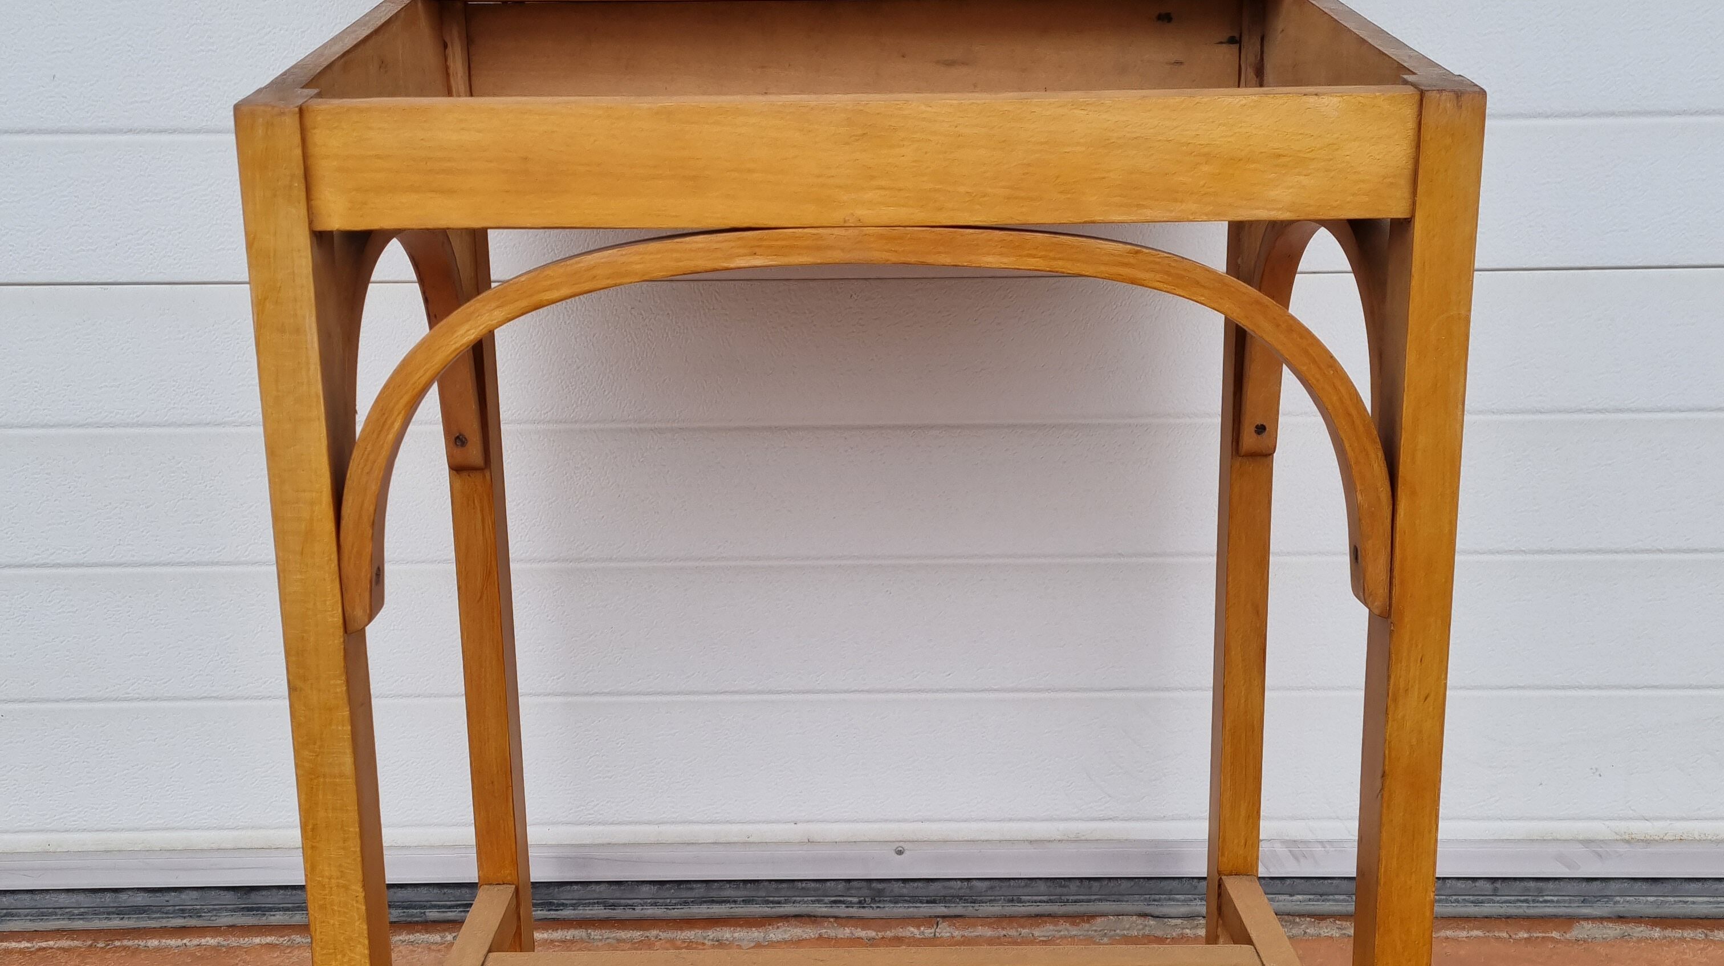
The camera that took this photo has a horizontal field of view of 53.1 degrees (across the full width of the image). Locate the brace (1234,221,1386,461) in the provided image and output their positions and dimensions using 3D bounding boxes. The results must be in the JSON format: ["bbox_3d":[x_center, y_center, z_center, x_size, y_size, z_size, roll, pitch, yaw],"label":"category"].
[{"bbox_3d":[0.274,-0.072,1.027,0.024,0.181,0.334,-1,12,0],"label":"brace"}]

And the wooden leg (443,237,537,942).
[{"bbox_3d":[-0.271,0.041,1.238,0.029,0.742,0.037,-1,12,0],"label":"wooden leg"}]

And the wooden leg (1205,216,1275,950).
[{"bbox_3d":[0.275,0.033,1.239,0.029,0.742,0.037,-1,12,0],"label":"wooden leg"}]

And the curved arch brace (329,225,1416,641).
[{"bbox_3d":[0.002,-0.027,0.847,0.517,0.197,0.024,-1,12,0],"label":"curved arch brace"}]

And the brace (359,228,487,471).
[{"bbox_3d":[-0.272,-0.064,1.026,0.024,0.181,0.334,-1,12,0],"label":"brace"}]

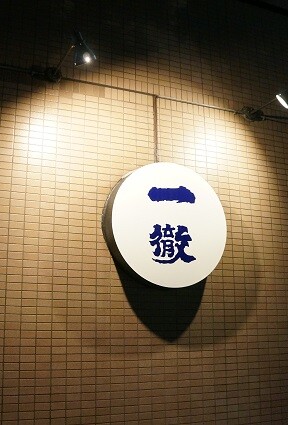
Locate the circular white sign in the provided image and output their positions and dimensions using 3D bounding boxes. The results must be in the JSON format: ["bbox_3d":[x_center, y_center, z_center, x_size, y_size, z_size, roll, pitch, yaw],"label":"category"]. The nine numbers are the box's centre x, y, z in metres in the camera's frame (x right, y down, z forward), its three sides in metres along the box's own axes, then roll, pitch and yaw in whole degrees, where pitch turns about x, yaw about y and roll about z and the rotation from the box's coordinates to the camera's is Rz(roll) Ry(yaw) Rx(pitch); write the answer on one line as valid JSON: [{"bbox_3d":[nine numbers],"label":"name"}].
[{"bbox_3d":[0.163,0.096,3.430,0.897,0.897,0.180,5,-15,-22],"label":"circular white sign"}]

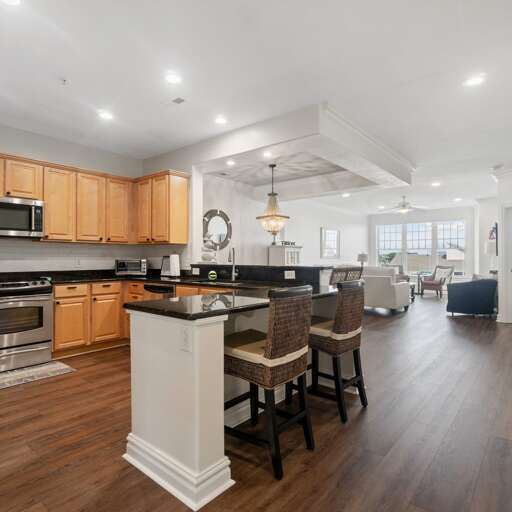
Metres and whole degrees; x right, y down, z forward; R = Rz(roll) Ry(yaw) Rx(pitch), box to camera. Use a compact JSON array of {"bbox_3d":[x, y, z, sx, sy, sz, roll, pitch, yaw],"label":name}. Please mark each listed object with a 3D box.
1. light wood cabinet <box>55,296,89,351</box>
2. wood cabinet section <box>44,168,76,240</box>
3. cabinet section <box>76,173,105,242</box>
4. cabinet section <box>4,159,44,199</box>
[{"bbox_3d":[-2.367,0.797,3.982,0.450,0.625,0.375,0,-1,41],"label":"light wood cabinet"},{"bbox_3d":[-2.597,-0.635,4.160,0.335,0.910,0.377,0,0,41],"label":"wood cabinet section"},{"bbox_3d":[-2.345,-0.635,4.446,0.335,0.910,0.384,0,0,41],"label":"cabinet section"},{"bbox_3d":[-2.847,-0.880,3.876,0.335,0.420,0.381,0,0,41],"label":"cabinet section"}]

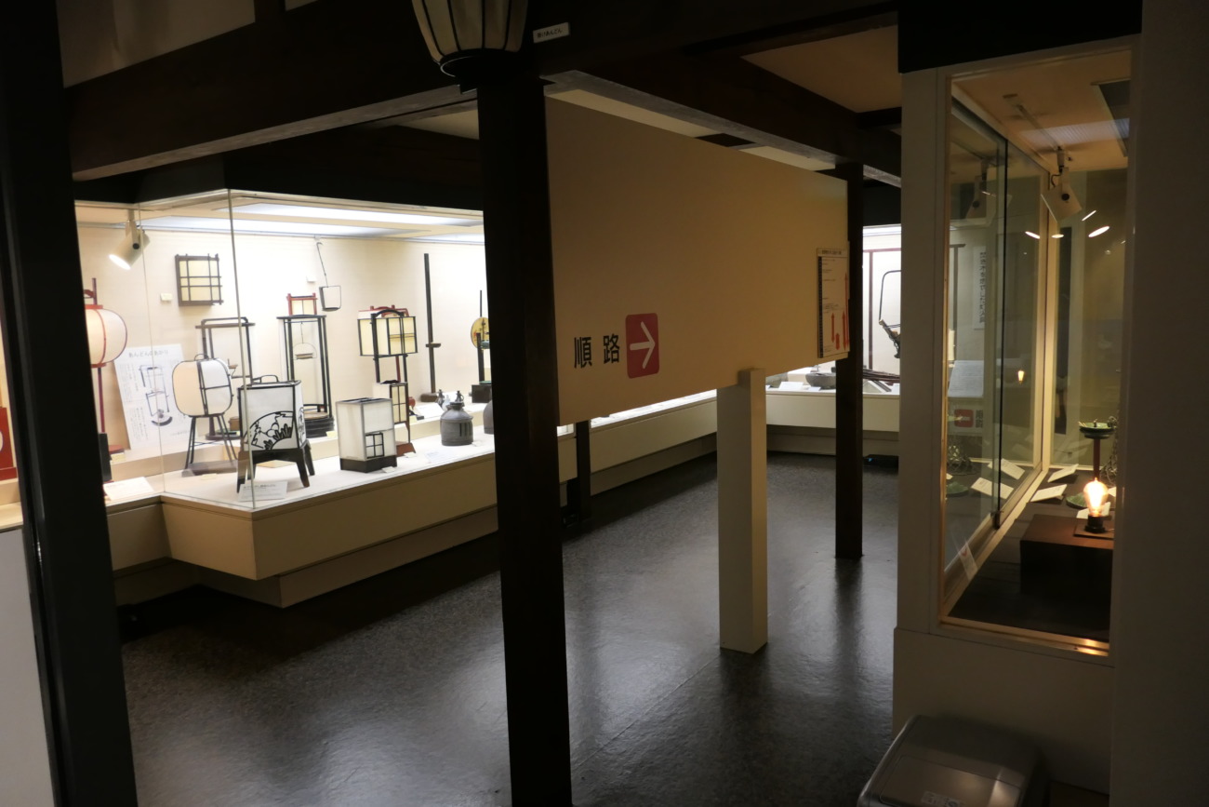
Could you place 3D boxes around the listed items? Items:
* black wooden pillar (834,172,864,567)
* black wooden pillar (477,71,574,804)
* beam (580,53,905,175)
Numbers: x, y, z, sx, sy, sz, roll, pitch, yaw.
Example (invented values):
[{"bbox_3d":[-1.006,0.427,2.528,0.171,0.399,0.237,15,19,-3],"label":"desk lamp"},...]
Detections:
[{"bbox_3d":[1.343,-0.201,4.563,0.120,2.127,0.105,4,9,35],"label":"black wooden pillar"},{"bbox_3d":[-0.214,0.164,2.340,0.130,2.071,0.121,4,9,35],"label":"black wooden pillar"},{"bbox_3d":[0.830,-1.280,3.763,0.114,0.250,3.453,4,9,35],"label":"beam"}]

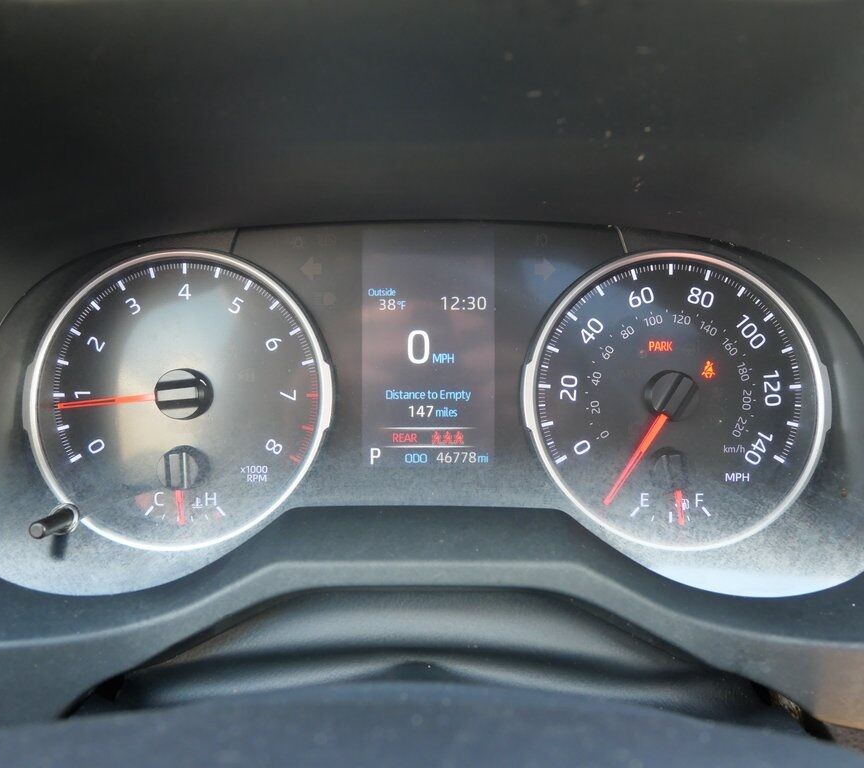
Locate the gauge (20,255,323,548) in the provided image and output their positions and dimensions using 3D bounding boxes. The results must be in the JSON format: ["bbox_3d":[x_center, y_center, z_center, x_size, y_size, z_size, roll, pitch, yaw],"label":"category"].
[{"bbox_3d":[-0.096,0.006,0.269,0.115,0.112,0.020,0,1,-1],"label":"gauge"}]

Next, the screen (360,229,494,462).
[{"bbox_3d":[-0.002,-0.014,0.277,0.052,0.094,0.010,0,1,-1],"label":"screen"}]

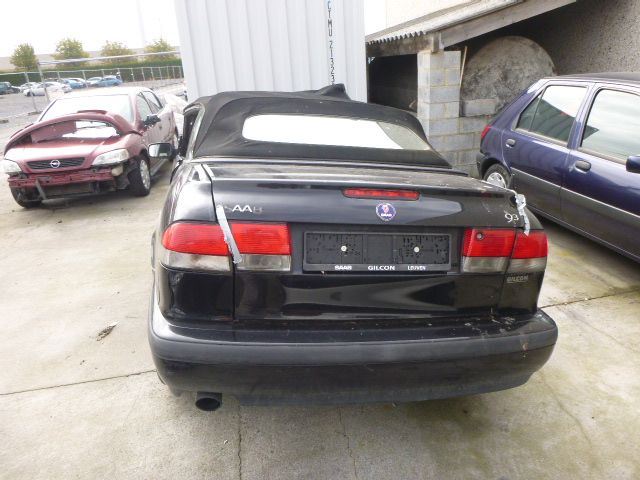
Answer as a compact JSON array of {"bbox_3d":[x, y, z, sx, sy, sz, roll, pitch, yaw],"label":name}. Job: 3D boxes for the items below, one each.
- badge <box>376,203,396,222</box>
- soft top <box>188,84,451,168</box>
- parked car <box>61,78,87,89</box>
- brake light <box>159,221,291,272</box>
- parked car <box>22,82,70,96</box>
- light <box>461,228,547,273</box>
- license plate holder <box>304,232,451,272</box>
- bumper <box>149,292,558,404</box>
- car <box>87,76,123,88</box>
[{"bbox_3d":[0.230,-0.095,1.597,0.066,0.066,0.008,1,-6,-11],"label":"badge"},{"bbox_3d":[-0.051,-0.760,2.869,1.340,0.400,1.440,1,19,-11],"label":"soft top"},{"bbox_3d":[-35.056,-22.276,66.000,4.200,1.450,1.750,8,23,30],"label":"parked car"},{"bbox_3d":[-0.319,0.015,1.568,0.430,0.177,0.190,1,19,-11],"label":"brake light"},{"bbox_3d":[-30.234,-16.606,51.000,4.300,1.450,1.750,-5,20,-2],"label":"parked car"},{"bbox_3d":[0.711,0.030,1.772,0.430,0.177,0.190,1,19,-11],"label":"light"},{"bbox_3d":[0.208,0.043,1.606,0.530,0.135,0.022,1,2,-11],"label":"license plate holder"},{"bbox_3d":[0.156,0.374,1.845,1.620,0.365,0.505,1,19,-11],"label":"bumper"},{"bbox_3d":[-29.701,-21.836,64.000,4.200,1.450,1.750,-9,20,-14],"label":"car"}]

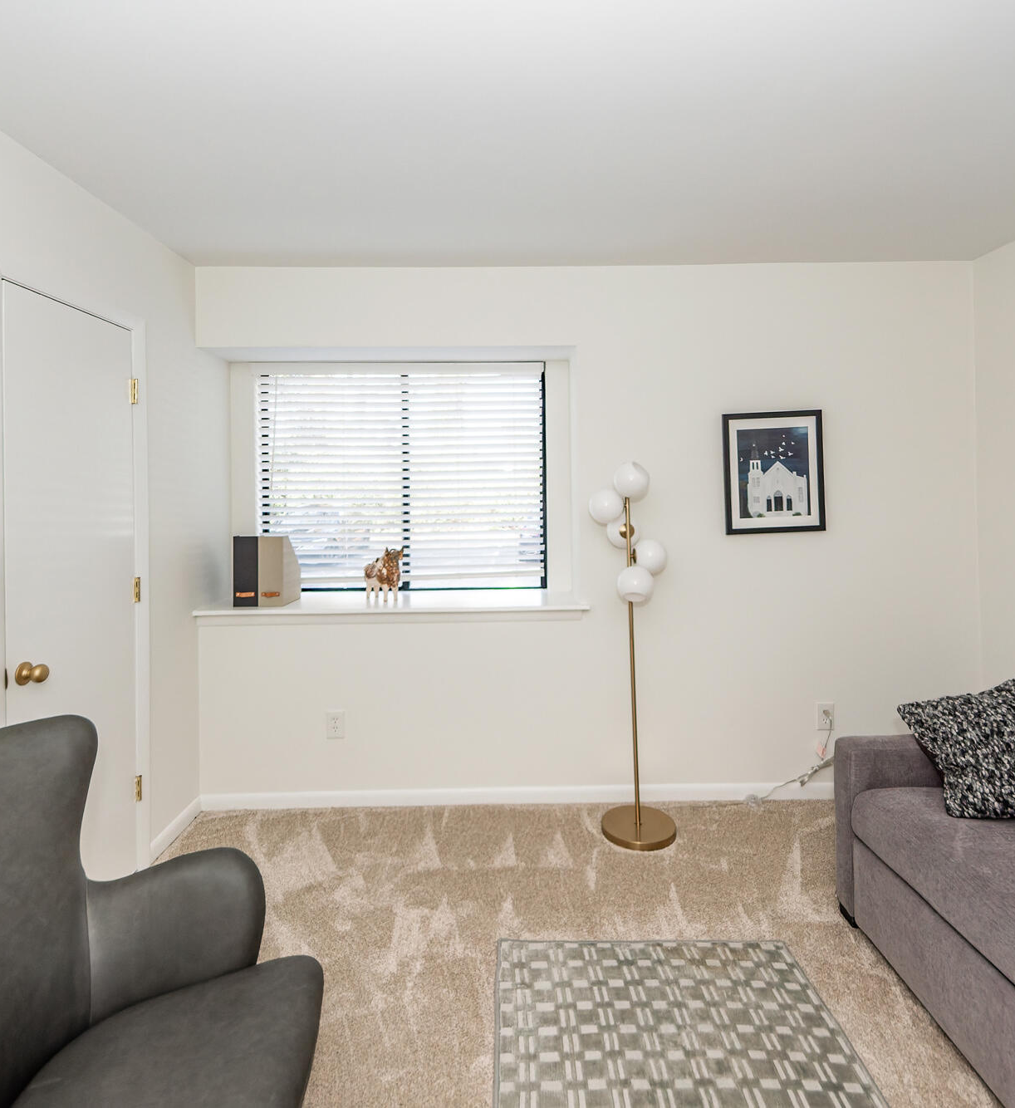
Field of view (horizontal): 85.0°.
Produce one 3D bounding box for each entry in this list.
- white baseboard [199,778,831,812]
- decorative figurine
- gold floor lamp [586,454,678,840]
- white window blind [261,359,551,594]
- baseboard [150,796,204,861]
[{"bbox_3d":[0.295,1.122,2.568,3.420,0.086,0.017,-1,2,0],"label":"white baseboard"},{"bbox_3d":[-0.620,0.094,2.738,0.103,0.258,0.191,-3,3,-43],"label":"decorative figurine"},{"bbox_3d":[0.526,0.405,2.365,0.330,1.566,0.330,-1,2,0],"label":"gold floor lamp"},{"bbox_3d":[-0.553,-0.403,2.900,1.509,1.174,0.062,-1,2,0],"label":"white window blind"},{"bbox_3d":[-1.407,1.168,2.378,0.015,0.085,0.366,-1,2,0],"label":"baseboard"}]

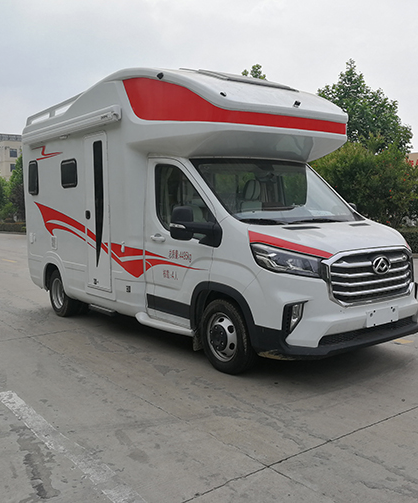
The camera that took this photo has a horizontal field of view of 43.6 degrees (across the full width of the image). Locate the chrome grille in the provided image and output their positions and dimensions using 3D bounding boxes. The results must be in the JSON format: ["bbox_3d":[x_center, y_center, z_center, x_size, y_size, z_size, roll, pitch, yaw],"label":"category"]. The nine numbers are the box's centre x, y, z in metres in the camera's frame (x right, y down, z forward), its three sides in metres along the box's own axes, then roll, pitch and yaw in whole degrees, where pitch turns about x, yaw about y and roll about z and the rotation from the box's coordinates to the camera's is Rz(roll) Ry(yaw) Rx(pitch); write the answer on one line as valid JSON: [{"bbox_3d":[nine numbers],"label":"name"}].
[{"bbox_3d":[1.479,0.219,4.640,1.260,0.390,0.160,-4,6,-39],"label":"chrome grille"}]

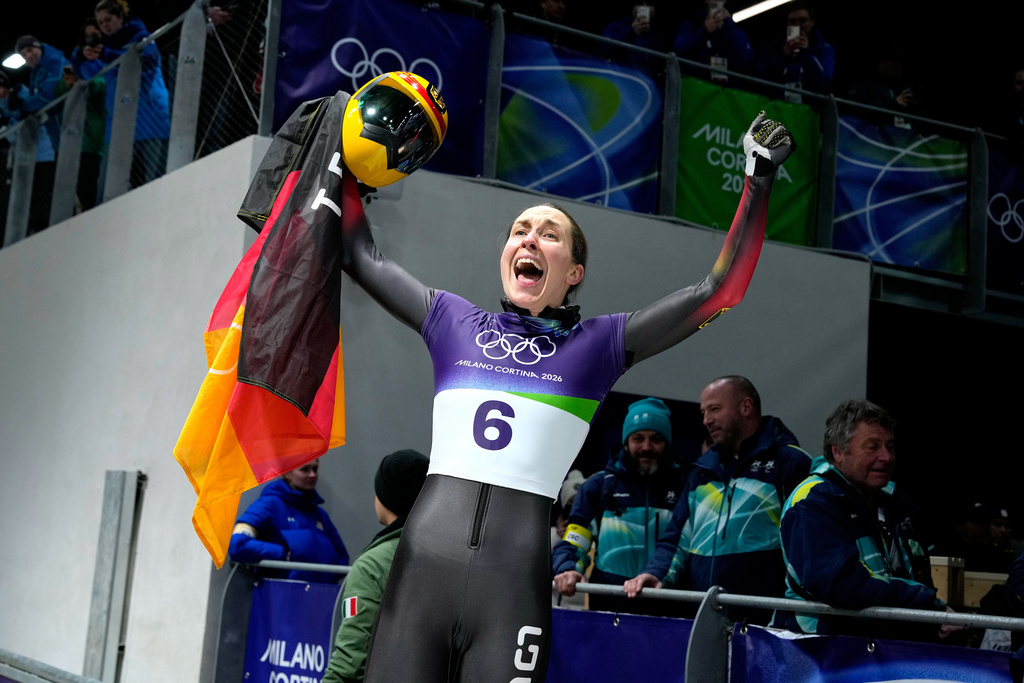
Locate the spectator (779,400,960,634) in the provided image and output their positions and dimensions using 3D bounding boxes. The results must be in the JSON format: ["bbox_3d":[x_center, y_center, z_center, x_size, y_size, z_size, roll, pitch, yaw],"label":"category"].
[{"bbox_3d":[0.977,1.006,4.660,0.470,1.720,0.540,-5,-13,43],"label":"spectator"}]

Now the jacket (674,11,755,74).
[{"bbox_3d":[1.247,-1.688,10.240,0.560,0.760,0.420,4,-10,4],"label":"jacket"}]

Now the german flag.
[{"bbox_3d":[-0.509,-0.030,3.498,0.370,1.000,0.300,3,-10,8],"label":"german flag"}]

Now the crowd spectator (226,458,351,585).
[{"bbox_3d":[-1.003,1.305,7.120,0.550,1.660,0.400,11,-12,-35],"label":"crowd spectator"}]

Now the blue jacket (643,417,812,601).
[{"bbox_3d":[0.692,0.643,5.225,0.570,0.780,0.420,-2,-12,33],"label":"blue jacket"}]

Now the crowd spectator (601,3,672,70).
[{"bbox_3d":[0.746,-1.327,10.375,0.540,1.720,0.420,5,-10,-4],"label":"crowd spectator"}]

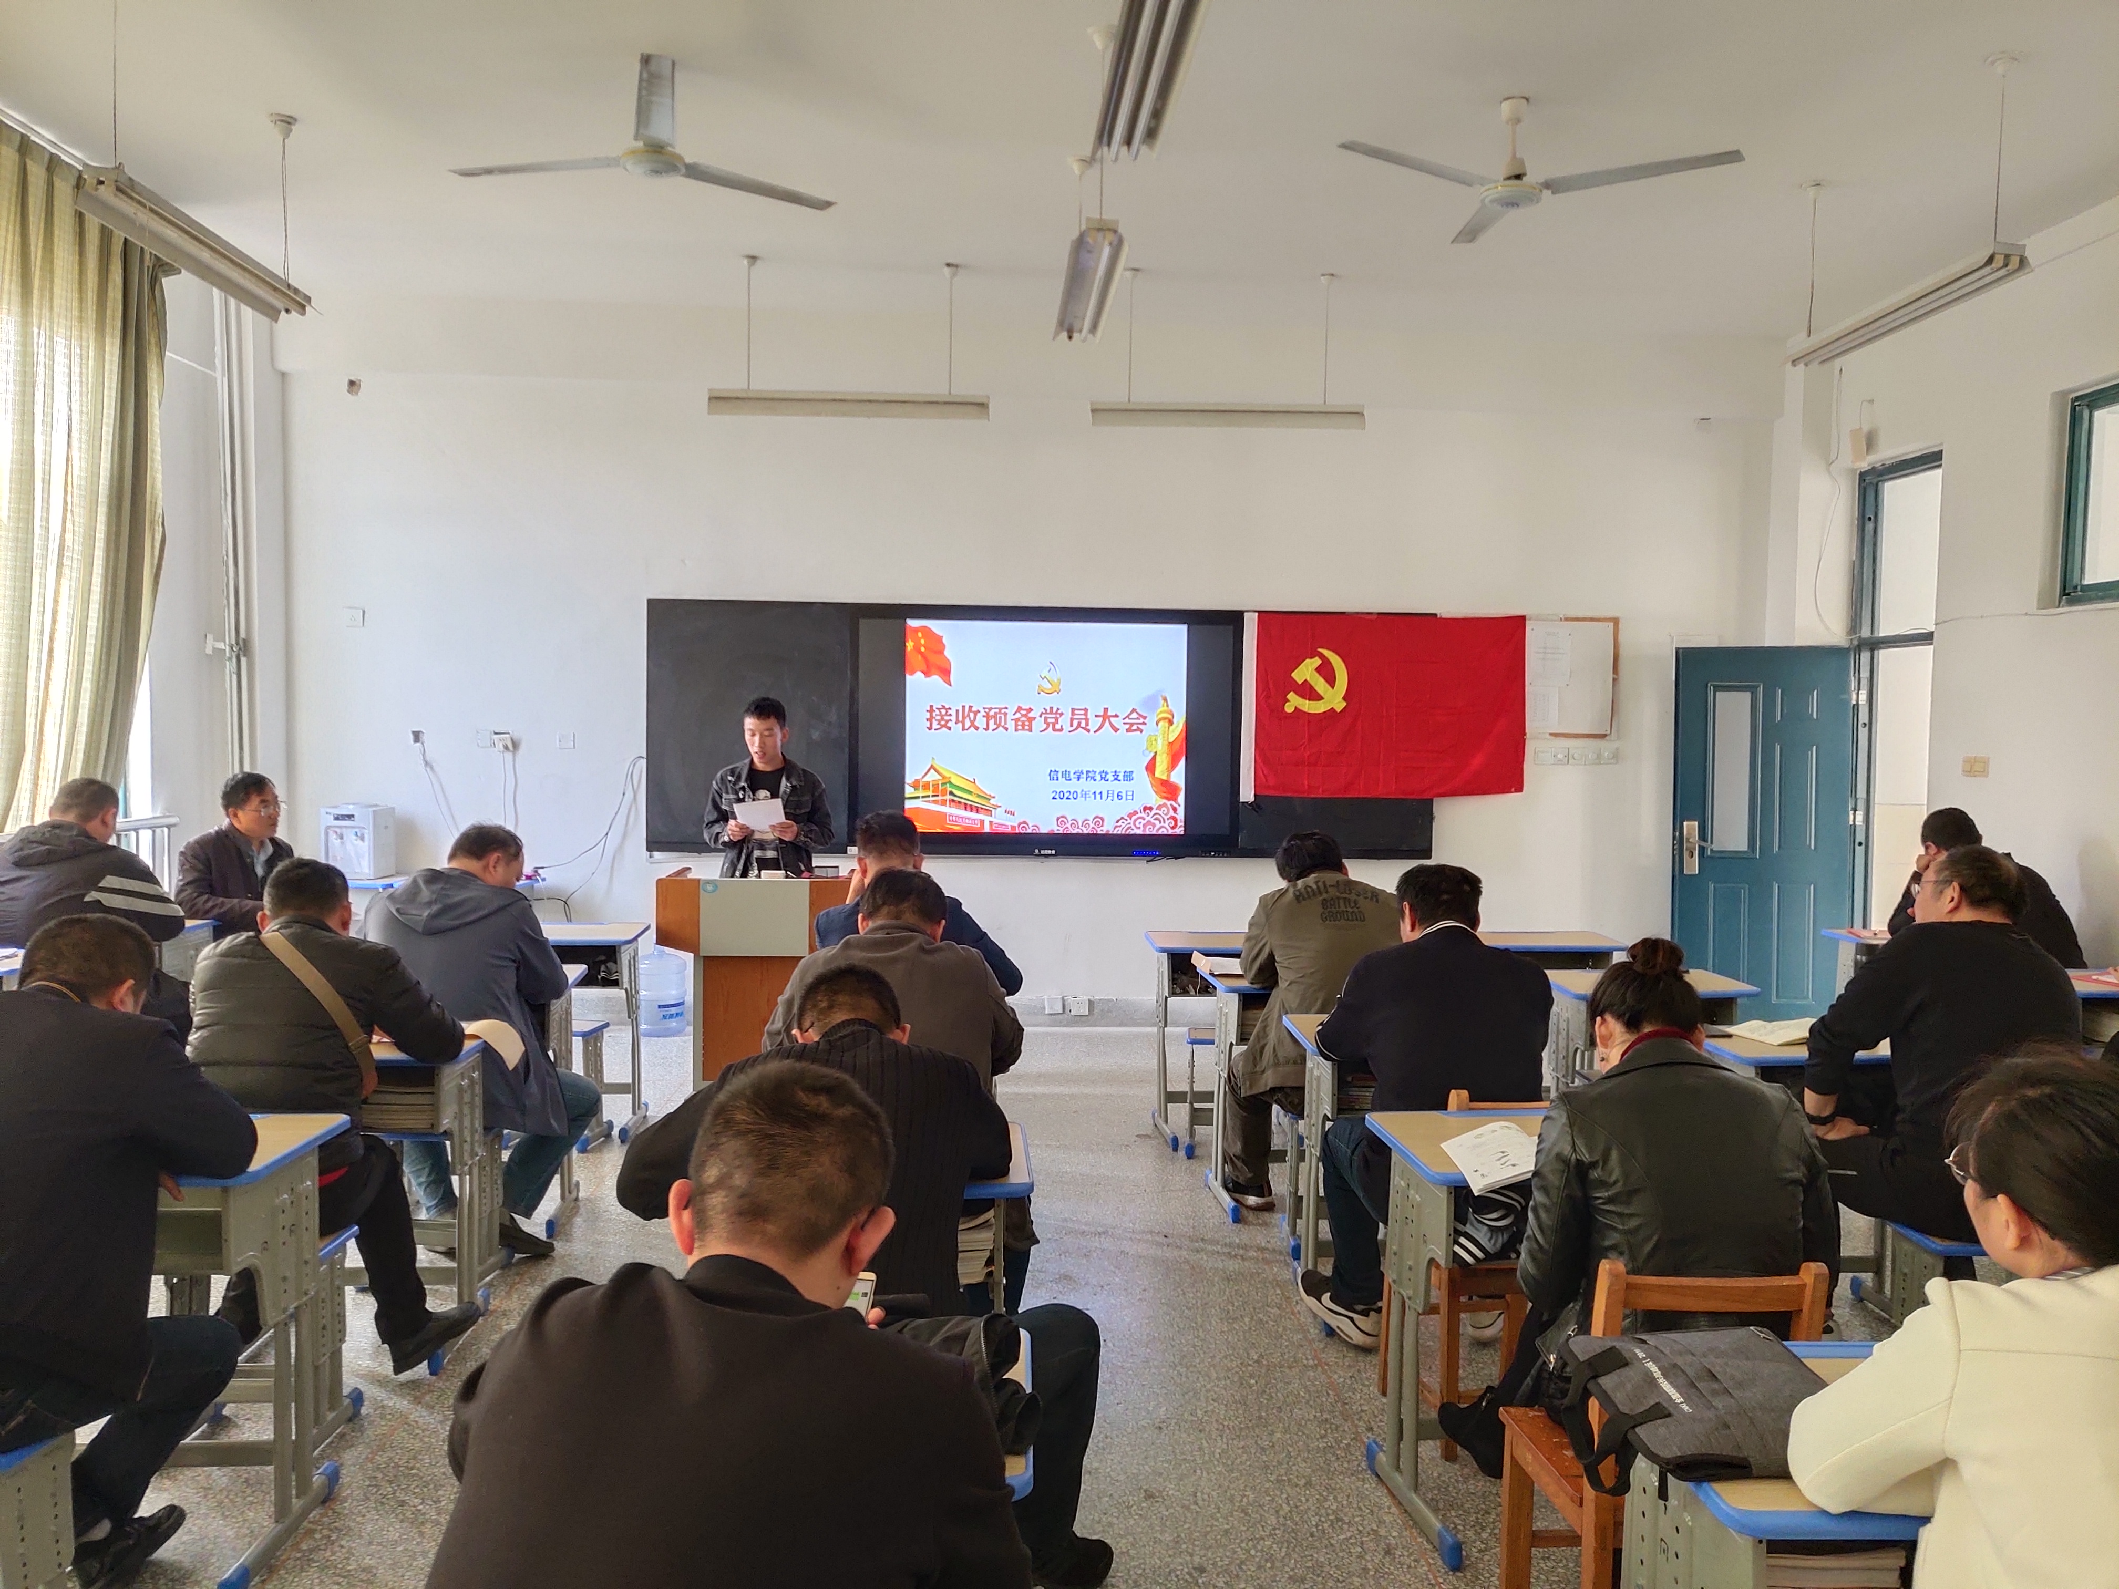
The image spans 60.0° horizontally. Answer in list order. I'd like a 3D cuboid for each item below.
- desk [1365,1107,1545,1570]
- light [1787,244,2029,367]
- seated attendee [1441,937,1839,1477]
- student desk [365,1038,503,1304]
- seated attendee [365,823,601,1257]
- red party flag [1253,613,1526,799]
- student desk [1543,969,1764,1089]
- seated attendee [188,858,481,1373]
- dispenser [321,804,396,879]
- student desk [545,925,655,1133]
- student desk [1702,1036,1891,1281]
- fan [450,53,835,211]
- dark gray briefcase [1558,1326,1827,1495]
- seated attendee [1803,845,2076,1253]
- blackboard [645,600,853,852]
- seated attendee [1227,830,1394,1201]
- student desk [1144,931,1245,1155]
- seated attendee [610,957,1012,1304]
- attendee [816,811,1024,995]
[{"bbox_3d":[0.988,1.085,3.733,0.600,0.750,0.510,0,2,-3],"label":"desk"},{"bbox_3d":[2.968,-1.721,6.464,0.180,0.100,1.380,1,1,-3],"label":"light"},{"bbox_3d":[1.009,0.852,3.424,0.530,1.240,1.080,0,2,-3],"label":"seated attendee"},{"bbox_3d":[-1.795,1.019,4.692,0.600,0.760,0.500,0,2,-3],"label":"student desk"},{"bbox_3d":[-1.490,0.669,4.774,0.550,1.190,0.740,1,2,17],"label":"seated attendee"},{"bbox_3d":[1.651,-0.440,9.150,1.390,0.930,0.040,1,1,-3],"label":"red party flag"},{"bbox_3d":[1.956,1.003,6.157,0.600,0.750,0.500,0,2,-3],"label":"student desk"},{"bbox_3d":[-1.681,0.785,4.288,0.520,1.260,0.950,0,2,-3],"label":"seated attendee"},{"bbox_3d":[-3.541,0.239,9.268,0.280,0.385,0.300,0,2,-3],"label":"dispenser"},{"bbox_3d":[-1.823,0.849,6.566,0.620,0.720,0.480,1,1,-3],"label":"student desk"},{"bbox_3d":[2.117,1.066,5.100,0.610,0.750,0.480,1,3,-3],"label":"student desk"},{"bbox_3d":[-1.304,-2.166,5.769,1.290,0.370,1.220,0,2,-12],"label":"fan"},{"bbox_3d":[0.656,0.641,1.961,0.250,0.085,0.310,1,1,-3],"label":"dark gray briefcase"},{"bbox_3d":[1.821,0.710,3.881,0.720,1.220,0.560,2,2,42],"label":"seated attendee"},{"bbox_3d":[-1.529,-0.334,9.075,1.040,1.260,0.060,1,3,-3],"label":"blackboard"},{"bbox_3d":[0.788,0.746,5.663,0.500,1.280,0.900,0,2,-3],"label":"seated attendee"},{"bbox_3d":[0.661,0.951,7.228,0.600,0.750,0.500,0,2,-3],"label":"student desk"},{"bbox_3d":[-0.378,0.800,2.928,0.640,1.050,0.780,1,1,-3],"label":"seated attendee"},{"bbox_3d":[-0.412,0.661,5.156,0.580,1.200,0.750,1,1,-3],"label":"attendee"}]

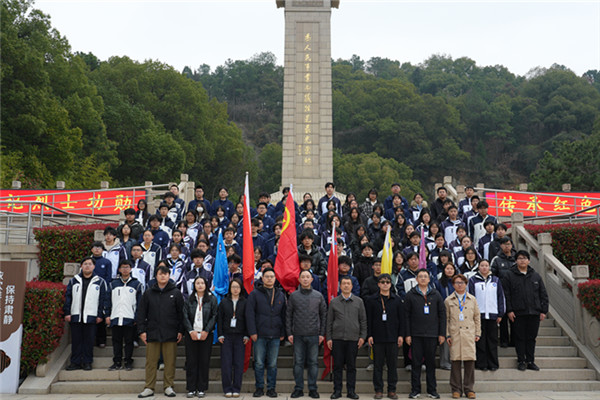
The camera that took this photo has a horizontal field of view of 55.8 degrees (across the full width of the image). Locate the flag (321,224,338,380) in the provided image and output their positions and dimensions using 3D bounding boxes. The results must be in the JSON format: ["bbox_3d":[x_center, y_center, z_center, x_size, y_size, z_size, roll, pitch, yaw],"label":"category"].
[{"bbox_3d":[0.484,1.572,8.844,0.290,2.413,0.220,0,-10,2],"label":"flag"}]

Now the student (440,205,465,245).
[{"bbox_3d":[3.059,0.987,11.171,0.510,1.760,0.300,-1,-8,5],"label":"student"}]

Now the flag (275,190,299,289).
[{"bbox_3d":[-0.197,0.627,8.920,0.410,1.640,0.250,0,-8,0],"label":"flag"}]

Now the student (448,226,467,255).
[{"bbox_3d":[3.013,1.314,10.411,0.490,1.660,0.300,-1,-8,8],"label":"student"}]

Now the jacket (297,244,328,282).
[{"bbox_3d":[0.183,1.142,9.892,0.580,0.740,0.330,0,-9,0],"label":"jacket"}]

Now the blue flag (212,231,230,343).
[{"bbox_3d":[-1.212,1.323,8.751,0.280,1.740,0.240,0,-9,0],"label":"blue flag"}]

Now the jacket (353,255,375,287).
[{"bbox_3d":[1.151,1.249,9.603,0.530,0.700,0.310,-1,-8,4],"label":"jacket"}]

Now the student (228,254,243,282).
[{"bbox_3d":[-1.044,1.730,8.906,0.470,1.740,0.290,0,-8,-2],"label":"student"}]

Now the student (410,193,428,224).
[{"bbox_3d":[2.613,0.674,12.325,0.470,1.650,0.310,-1,-8,4],"label":"student"}]

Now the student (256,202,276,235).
[{"bbox_3d":[-0.738,0.928,11.331,0.510,1.760,0.300,0,-8,-1],"label":"student"}]

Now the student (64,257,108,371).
[{"bbox_3d":[-3.345,1.749,8.816,0.620,1.733,0.330,2,-9,-12],"label":"student"}]

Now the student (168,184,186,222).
[{"bbox_3d":[-2.694,0.565,12.309,0.500,1.787,0.300,0,-9,-2],"label":"student"}]

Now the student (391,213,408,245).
[{"bbox_3d":[1.944,1.089,11.013,0.460,1.636,0.290,-1,-9,4],"label":"student"}]

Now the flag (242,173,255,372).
[{"bbox_3d":[-0.793,1.078,8.688,0.200,3.058,0.200,0,-9,0],"label":"flag"}]

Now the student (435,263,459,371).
[{"bbox_3d":[2.348,1.802,8.815,0.460,1.650,0.300,-1,-8,5],"label":"student"}]

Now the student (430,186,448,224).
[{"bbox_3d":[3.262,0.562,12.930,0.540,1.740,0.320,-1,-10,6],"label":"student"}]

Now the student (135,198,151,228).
[{"bbox_3d":[-3.289,0.819,11.715,0.430,1.663,0.280,1,-8,-4],"label":"student"}]

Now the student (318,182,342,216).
[{"bbox_3d":[0.713,0.491,13.153,0.550,1.800,0.310,0,-10,2],"label":"student"}]

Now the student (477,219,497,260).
[{"bbox_3d":[3.501,1.251,10.346,0.490,1.750,0.300,-1,-8,6],"label":"student"}]

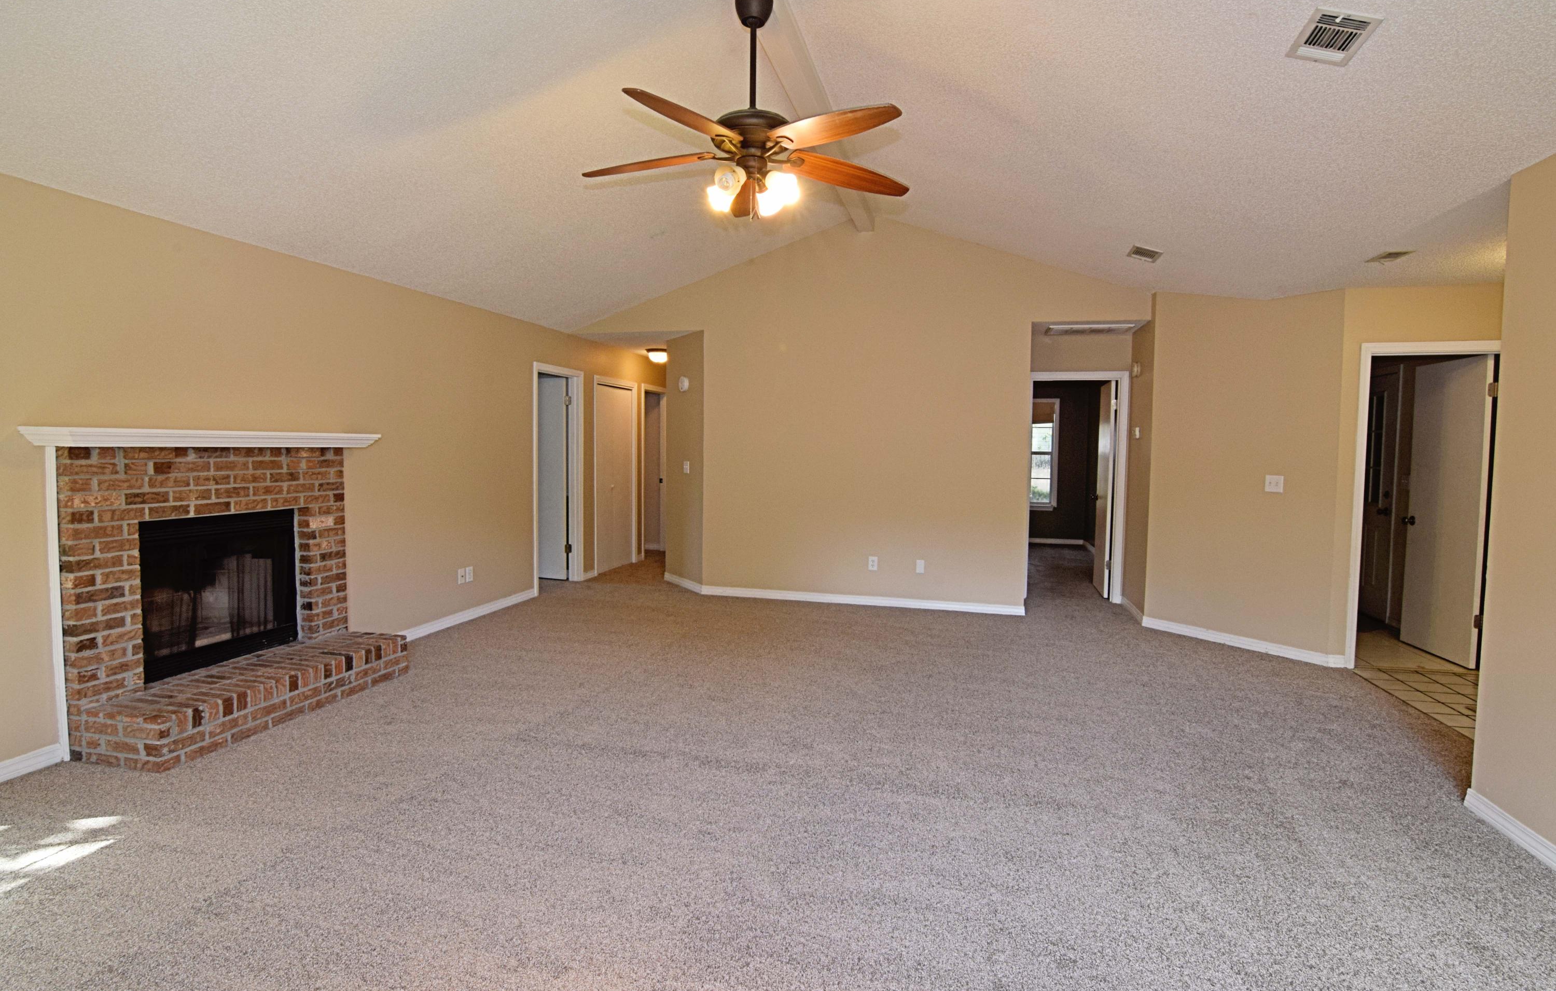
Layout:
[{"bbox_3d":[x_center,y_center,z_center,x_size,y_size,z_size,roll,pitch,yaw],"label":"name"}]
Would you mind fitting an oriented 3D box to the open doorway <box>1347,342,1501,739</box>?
[{"bbox_3d":[4.166,0.089,4.436,0.855,2.110,0.132,2,4,14],"label":"open doorway"}]

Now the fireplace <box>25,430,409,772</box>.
[{"bbox_3d":[-2.651,0.392,3.516,0.516,1.429,1.533,2,4,14],"label":"fireplace"}]

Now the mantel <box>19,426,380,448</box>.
[{"bbox_3d":[-2.744,-0.283,3.497,0.304,0.085,1.533,2,4,14],"label":"mantel"}]

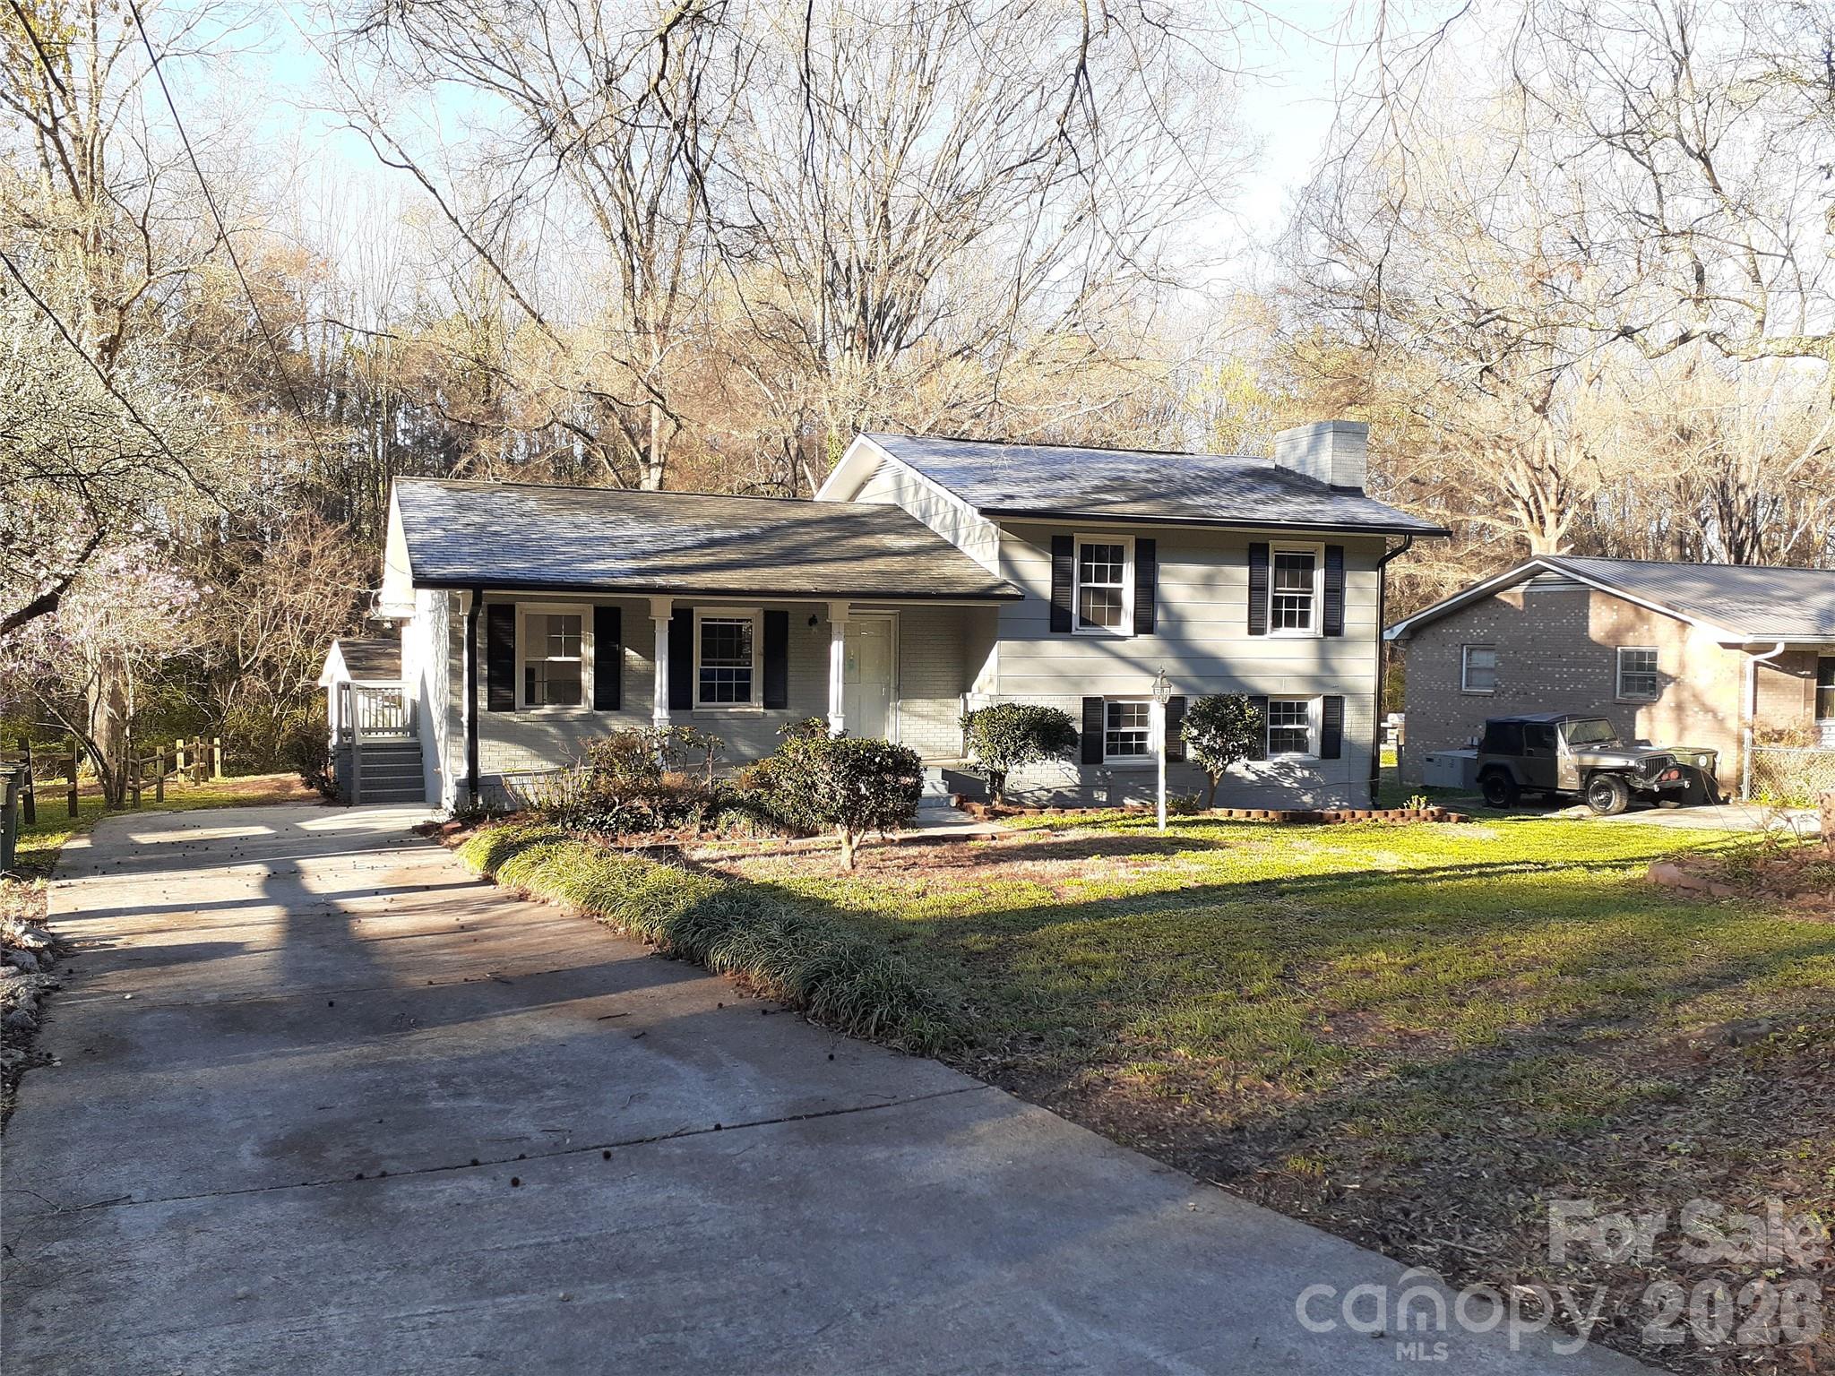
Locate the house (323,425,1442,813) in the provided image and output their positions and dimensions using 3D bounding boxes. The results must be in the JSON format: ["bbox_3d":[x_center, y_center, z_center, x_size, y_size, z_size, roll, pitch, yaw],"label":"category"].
[{"bbox_3d":[-0.484,-1.419,23.412,16.200,6.400,9.400,0,3,-22],"label":"house"}]

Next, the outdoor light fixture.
[{"bbox_3d":[3.164,0.793,18.354,0.225,2.119,0.225,0,3,-22],"label":"outdoor light fixture"}]

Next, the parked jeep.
[{"bbox_3d":[12.450,1.441,27.113,1.760,1.800,3.950,-1,-1,-26],"label":"parked jeep"}]

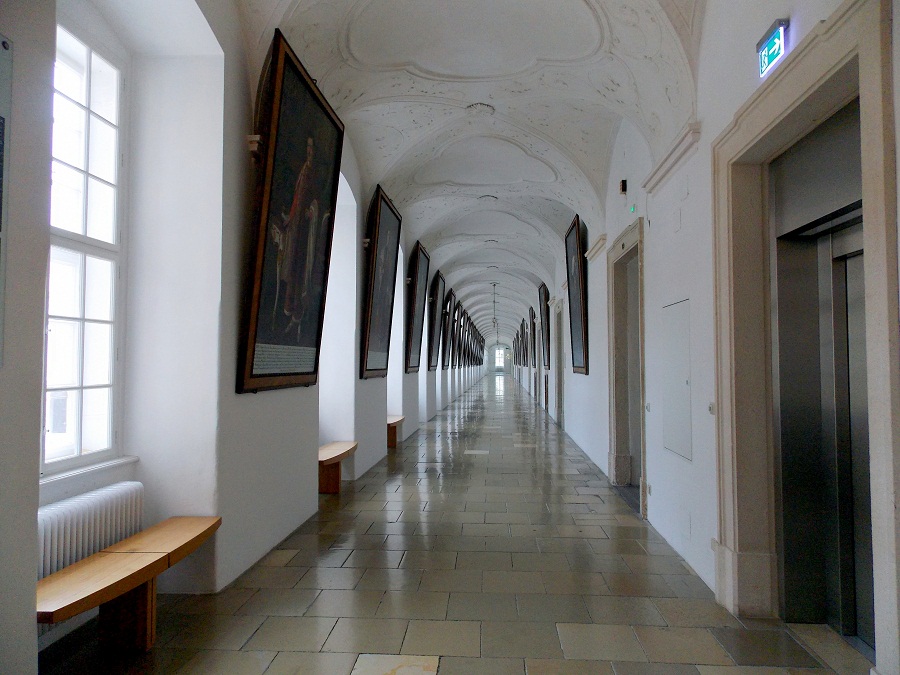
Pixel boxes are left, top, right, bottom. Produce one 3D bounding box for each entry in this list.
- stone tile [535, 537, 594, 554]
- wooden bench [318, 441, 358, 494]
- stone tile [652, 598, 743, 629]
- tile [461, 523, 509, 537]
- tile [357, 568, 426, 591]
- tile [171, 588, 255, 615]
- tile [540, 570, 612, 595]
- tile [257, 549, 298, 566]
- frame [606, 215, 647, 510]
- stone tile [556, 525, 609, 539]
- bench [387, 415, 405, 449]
[{"bbox_3d":[0.915,1.676,4.781,0.411,0.020,0.379,0,-2,4],"label":"stone tile"},{"bbox_3d":[-1.306,1.500,6.664,0.375,0.480,1.395,0,-2,4],"label":"wooden bench"},{"bbox_3d":[1.444,1.630,3.520,0.411,0.020,0.400,0,-2,4],"label":"stone tile"},{"bbox_3d":[0.312,1.660,5.132,0.411,0.020,0.370,0,-2,5],"label":"tile"},{"bbox_3d":[-0.388,1.613,3.959,0.403,0.020,0.380,0,-2,5],"label":"tile"},{"bbox_3d":[-1.417,1.603,3.613,0.395,0.020,0.398,0,-2,5],"label":"tile"},{"bbox_3d":[0.835,1.648,3.986,0.407,0.020,0.395,0,-2,4],"label":"tile"},{"bbox_3d":[-1.258,1.636,4.413,0.205,0.020,0.385,0,-2,5],"label":"tile"},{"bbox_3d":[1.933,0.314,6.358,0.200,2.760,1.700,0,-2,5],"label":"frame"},{"bbox_3d":[1.135,1.689,5.159,0.402,0.020,0.390,0,-2,4],"label":"stone tile"},{"bbox_3d":[-1.027,1.634,10.085,0.385,0.470,1.440,0,-2,5],"label":"bench"}]

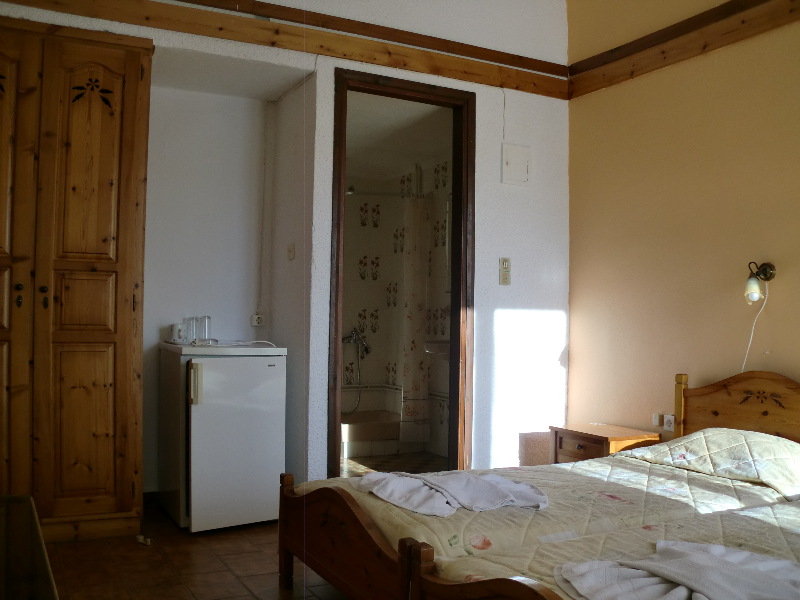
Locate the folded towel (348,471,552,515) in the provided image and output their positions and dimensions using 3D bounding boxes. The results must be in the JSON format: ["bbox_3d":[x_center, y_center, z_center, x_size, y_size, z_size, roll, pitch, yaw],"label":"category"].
[{"bbox_3d":[0.173,0.616,2.649,0.510,0.066,0.434,1,-1,-28],"label":"folded towel"}]

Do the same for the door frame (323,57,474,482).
[{"bbox_3d":[0.006,-0.029,4.370,0.859,2.284,0.146,1,-1,-28],"label":"door frame"}]

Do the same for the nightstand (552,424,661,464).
[{"bbox_3d":[1.064,0.902,4.252,0.340,0.451,0.462,1,-1,-28],"label":"nightstand"}]

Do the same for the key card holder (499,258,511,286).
[{"bbox_3d":[0.607,-0.162,4.608,0.083,0.151,0.022,1,-1,-28],"label":"key card holder"}]

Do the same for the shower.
[{"bbox_3d":[-0.355,0.534,6.114,0.227,0.670,0.151,1,-1,-28],"label":"shower"}]

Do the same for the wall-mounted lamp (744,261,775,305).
[{"bbox_3d":[1.574,-0.073,3.559,0.116,0.185,0.091,1,-1,-28],"label":"wall-mounted lamp"}]

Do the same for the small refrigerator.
[{"bbox_3d":[-0.927,0.667,4.221,0.530,0.859,0.626,1,-1,-28],"label":"small refrigerator"}]

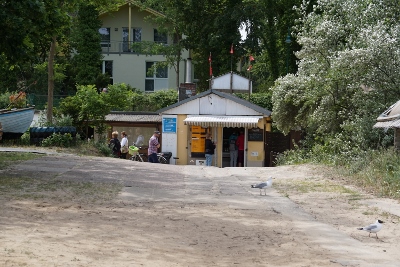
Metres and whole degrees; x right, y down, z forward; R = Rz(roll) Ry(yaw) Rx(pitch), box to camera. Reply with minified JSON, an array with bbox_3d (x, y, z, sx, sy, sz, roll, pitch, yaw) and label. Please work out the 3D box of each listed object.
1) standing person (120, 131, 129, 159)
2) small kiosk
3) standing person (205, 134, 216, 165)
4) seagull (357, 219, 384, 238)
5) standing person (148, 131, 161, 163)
[{"bbox_3d":[-2.900,0.760,38.600,0.340,1.670,0.460,0,1,18],"label":"standing person"},{"bbox_3d":[0.630,-0.060,42.600,4.700,3.500,4.200,0,1,0],"label":"small kiosk"},{"bbox_3d":[0.440,0.824,40.200,0.420,1.680,0.480,0,1,-22],"label":"standing person"},{"bbox_3d":[2.217,1.249,13.000,0.365,0.250,0.130,0,1,5],"label":"seagull"},{"bbox_3d":[-1.730,0.780,38.300,0.440,1.720,0.500,0,1,-6],"label":"standing person"}]

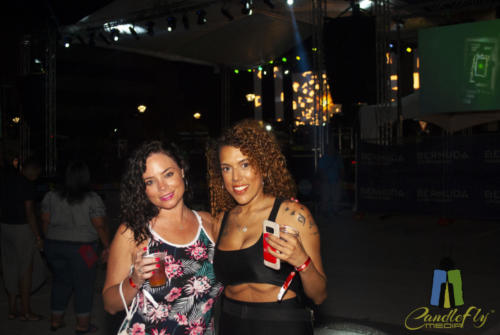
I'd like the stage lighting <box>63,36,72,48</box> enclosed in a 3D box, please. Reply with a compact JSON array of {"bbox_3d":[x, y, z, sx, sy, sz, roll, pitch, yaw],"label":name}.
[{"bbox_3d":[-6.424,-4.400,23.500,0.300,0.380,0.380,0,27,-10],"label":"stage lighting"}]

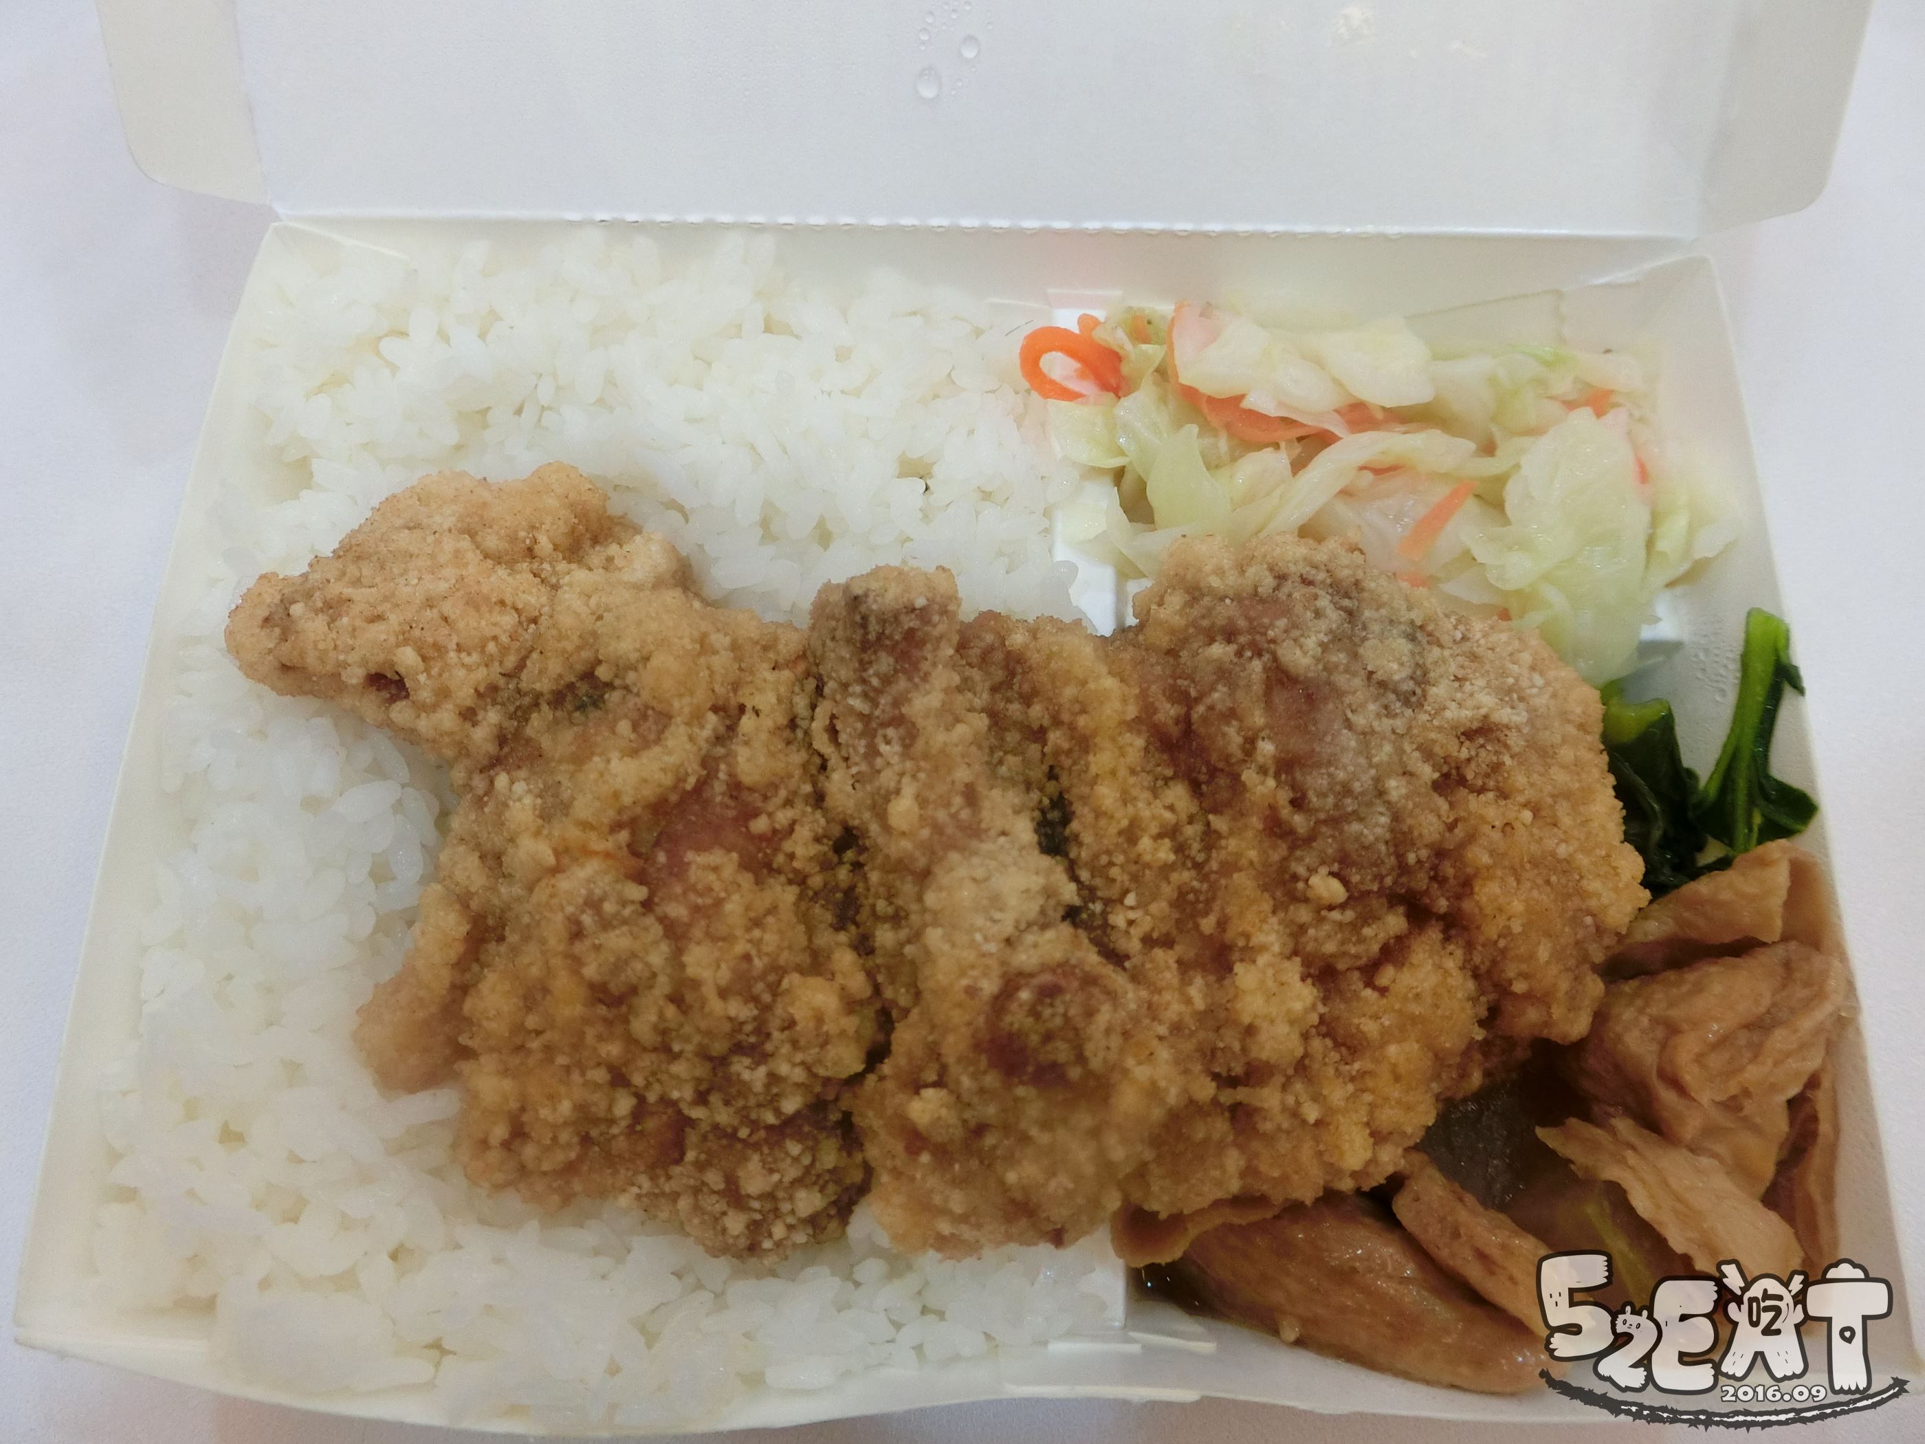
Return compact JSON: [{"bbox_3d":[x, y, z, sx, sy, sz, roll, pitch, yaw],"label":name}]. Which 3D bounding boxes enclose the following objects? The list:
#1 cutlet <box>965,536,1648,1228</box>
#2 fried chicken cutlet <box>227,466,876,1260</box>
[{"bbox_3d":[0.043,0.013,0.170,0.076,0.030,0.080,-9,71,-3],"label":"cutlet"},{"bbox_3d":[-0.046,0.013,0.173,0.067,0.028,0.110,-23,72,-7],"label":"fried chicken cutlet"}]

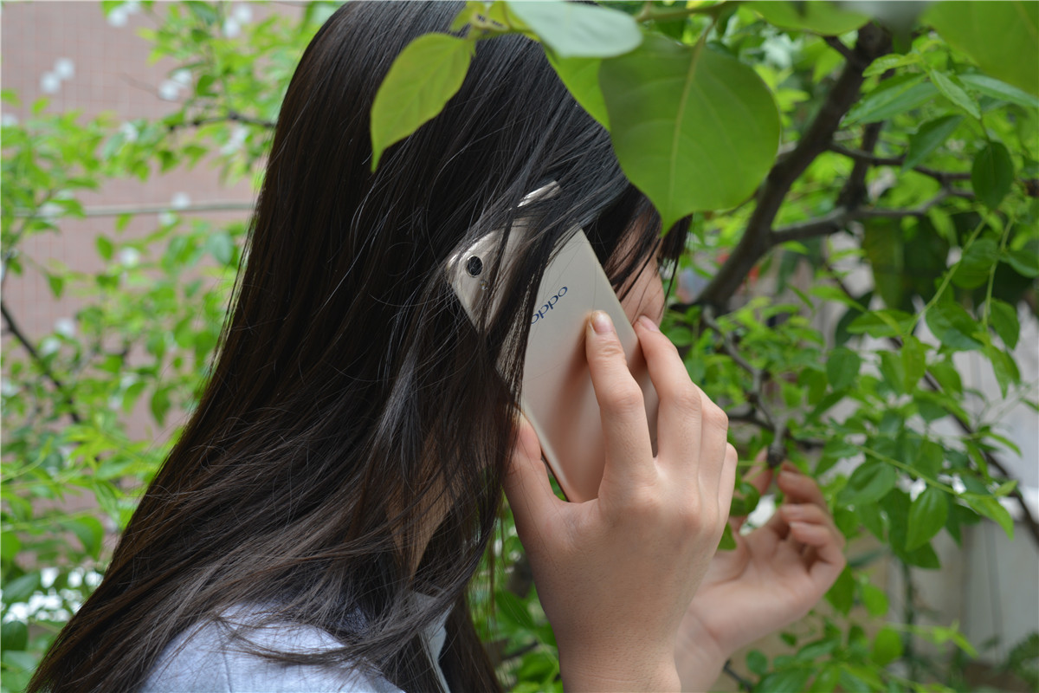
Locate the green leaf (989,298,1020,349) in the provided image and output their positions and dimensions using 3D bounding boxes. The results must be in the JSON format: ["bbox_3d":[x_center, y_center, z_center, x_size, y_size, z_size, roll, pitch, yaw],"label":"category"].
[{"bbox_3d":[0.252,-0.012,0.945,0.013,0.028,0.010,-25,0,0],"label":"green leaf"}]

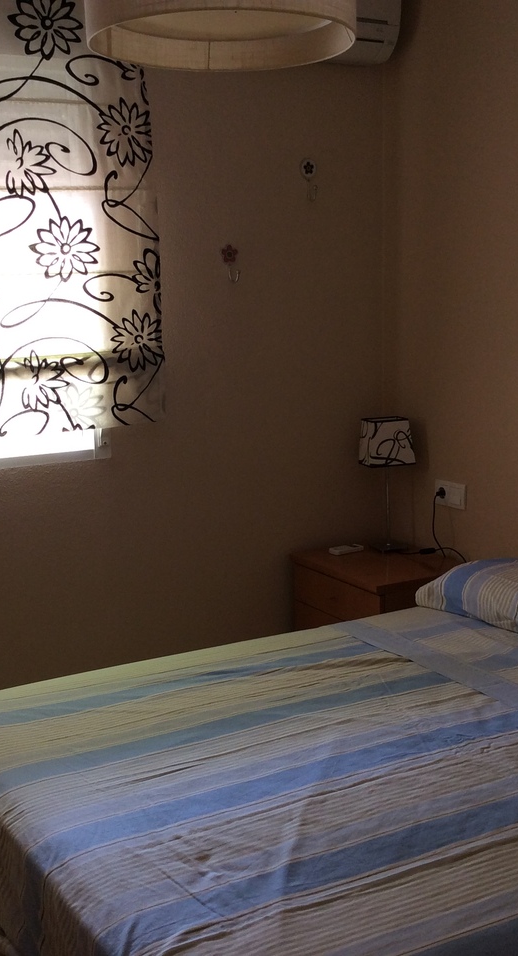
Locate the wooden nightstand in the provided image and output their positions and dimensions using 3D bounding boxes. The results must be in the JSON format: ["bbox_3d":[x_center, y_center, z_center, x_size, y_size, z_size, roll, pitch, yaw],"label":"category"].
[{"bbox_3d":[0.421,0.509,4.008,0.422,0.482,0.510,-6,11,-28],"label":"wooden nightstand"}]

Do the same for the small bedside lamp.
[{"bbox_3d":[0.435,0.022,4.110,0.167,0.444,0.104,-5,10,-18],"label":"small bedside lamp"}]

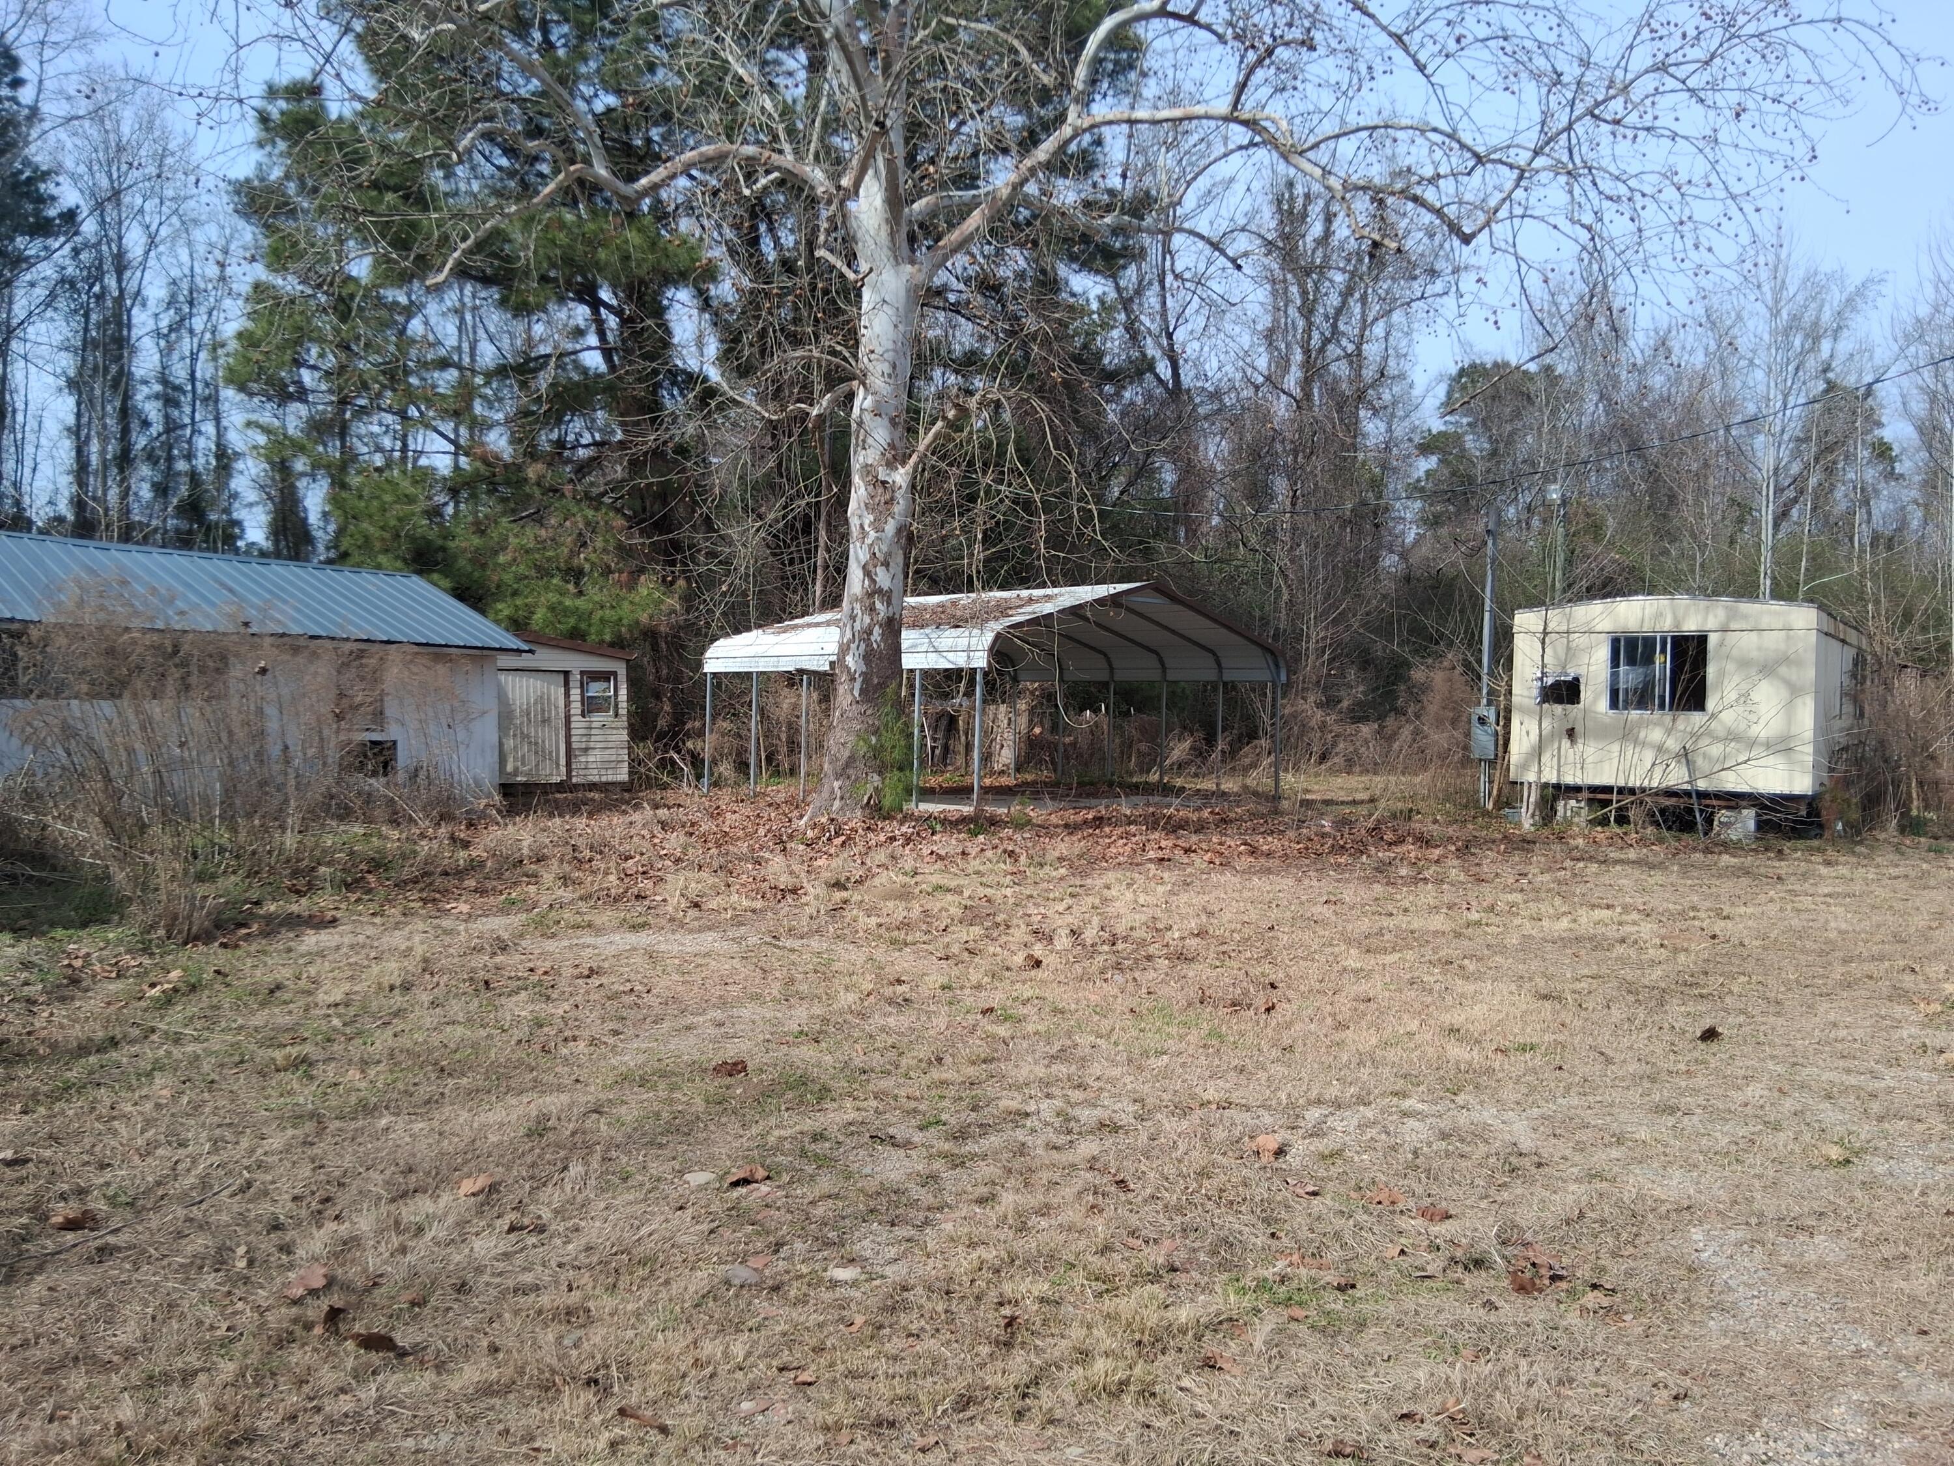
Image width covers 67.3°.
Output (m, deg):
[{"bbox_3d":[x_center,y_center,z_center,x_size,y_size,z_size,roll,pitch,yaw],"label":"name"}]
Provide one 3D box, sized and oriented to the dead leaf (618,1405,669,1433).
[{"bbox_3d":[-0.687,1.413,3.022,0.115,0.030,0.040,2,1,37],"label":"dead leaf"}]

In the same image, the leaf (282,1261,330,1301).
[{"bbox_3d":[-1.666,1.363,3.644,0.140,0.055,0.090,0,2,-41],"label":"leaf"}]

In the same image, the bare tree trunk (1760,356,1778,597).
[{"bbox_3d":[19.378,-3.971,35.921,0.300,10.200,0.280,1,1,0],"label":"bare tree trunk"}]

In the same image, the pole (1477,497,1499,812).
[{"bbox_3d":[7.808,-1.183,22.353,0.180,4.720,0.180,1,1,0],"label":"pole"}]

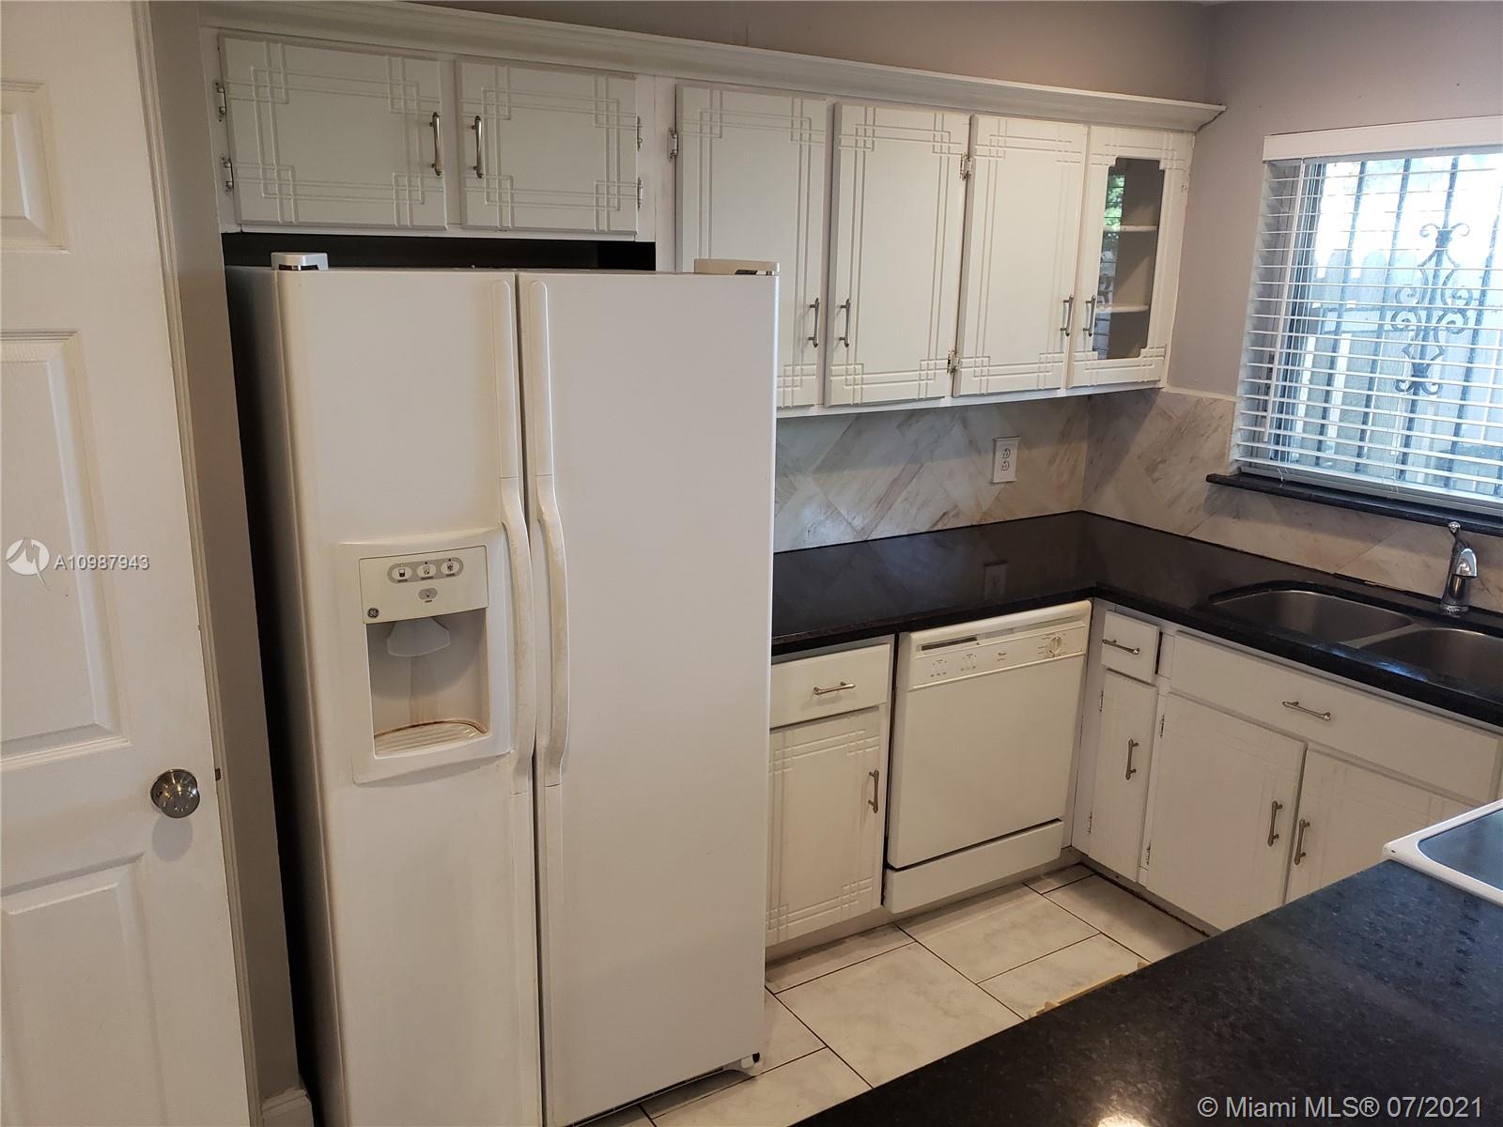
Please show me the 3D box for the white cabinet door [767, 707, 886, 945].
[{"bbox_3d":[0.164,0.639,2.727,0.336,0.560,0.025,-8,17,-29],"label":"white cabinet door"}]

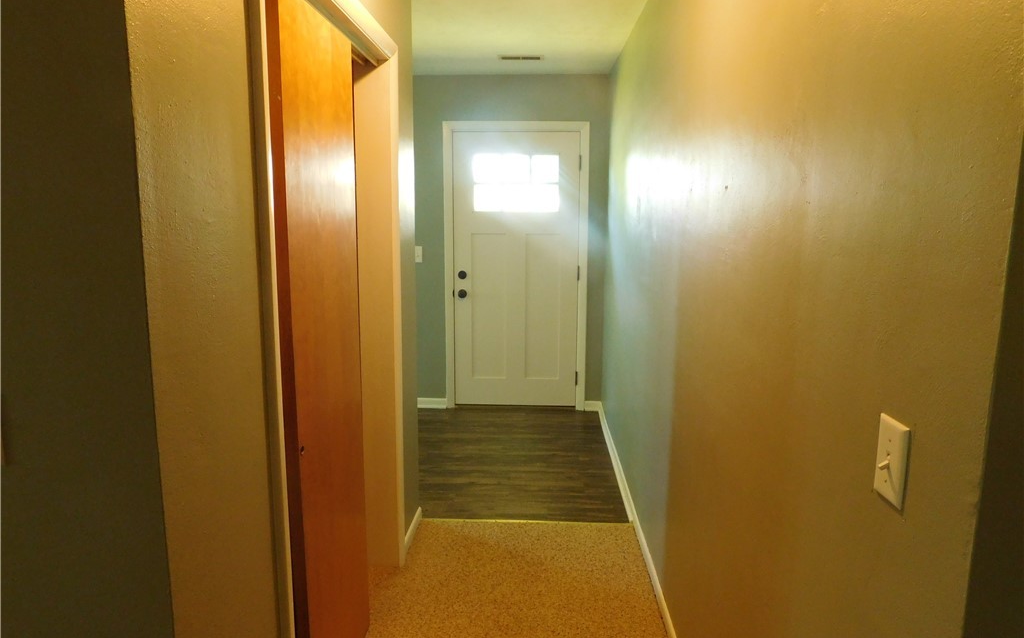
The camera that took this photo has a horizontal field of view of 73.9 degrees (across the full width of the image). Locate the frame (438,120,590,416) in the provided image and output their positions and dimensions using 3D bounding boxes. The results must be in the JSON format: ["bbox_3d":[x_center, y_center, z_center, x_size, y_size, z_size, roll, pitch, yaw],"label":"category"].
[{"bbox_3d":[0.031,-0.359,5.040,1.045,2.110,0.120,1,9,2],"label":"frame"}]

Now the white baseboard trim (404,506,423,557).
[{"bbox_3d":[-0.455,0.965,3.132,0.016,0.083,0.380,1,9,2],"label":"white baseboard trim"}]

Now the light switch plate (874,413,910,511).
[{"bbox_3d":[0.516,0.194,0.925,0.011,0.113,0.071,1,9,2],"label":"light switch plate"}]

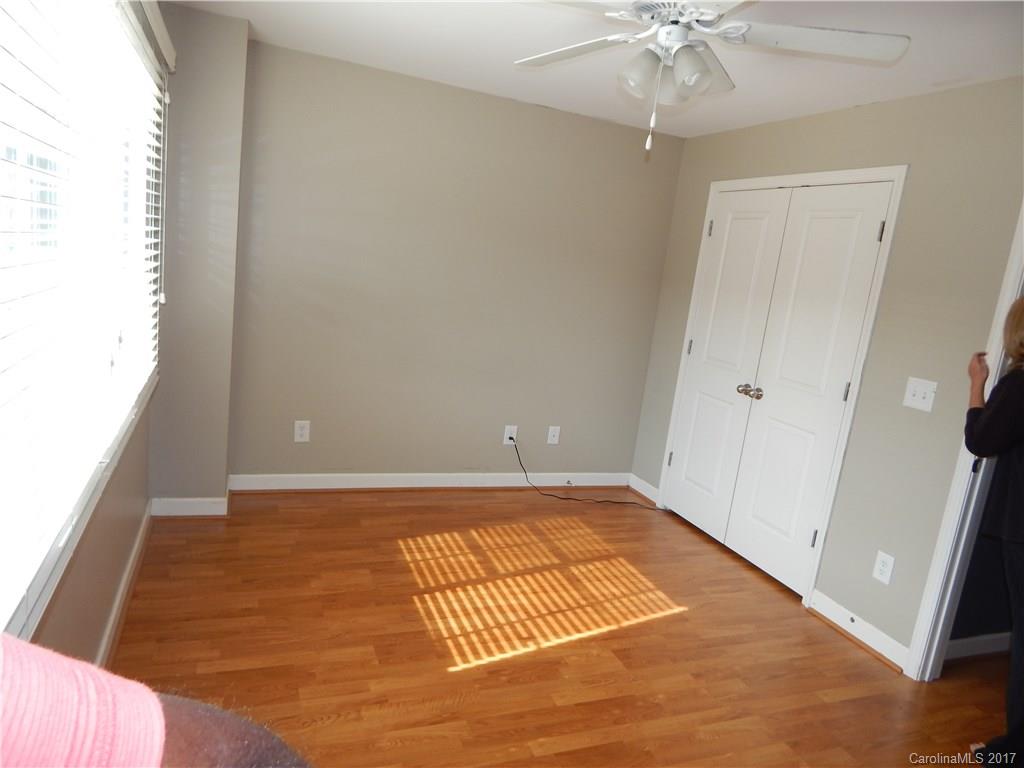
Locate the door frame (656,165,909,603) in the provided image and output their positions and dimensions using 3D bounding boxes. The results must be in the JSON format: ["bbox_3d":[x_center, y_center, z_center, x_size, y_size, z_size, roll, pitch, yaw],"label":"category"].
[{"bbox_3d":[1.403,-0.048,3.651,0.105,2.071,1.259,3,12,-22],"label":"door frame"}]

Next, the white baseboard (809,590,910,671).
[{"bbox_3d":[1.577,1.113,2.989,0.018,0.102,0.505,3,12,-22],"label":"white baseboard"}]

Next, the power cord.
[{"bbox_3d":[0.495,0.586,4.303,0.994,0.374,0.451,3,12,-22],"label":"power cord"}]

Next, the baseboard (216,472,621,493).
[{"bbox_3d":[-0.373,0.632,4.214,2.678,0.102,0.018,3,12,-22],"label":"baseboard"}]

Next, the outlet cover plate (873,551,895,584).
[{"bbox_3d":[1.641,0.808,2.874,0.012,0.126,0.077,3,12,-22],"label":"outlet cover plate"}]

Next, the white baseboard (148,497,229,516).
[{"bbox_3d":[-1.657,0.640,3.351,0.350,0.102,0.018,3,12,-22],"label":"white baseboard"}]

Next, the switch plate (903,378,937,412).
[{"bbox_3d":[1.725,0.043,2.753,0.012,0.126,0.126,3,12,-22],"label":"switch plate"}]

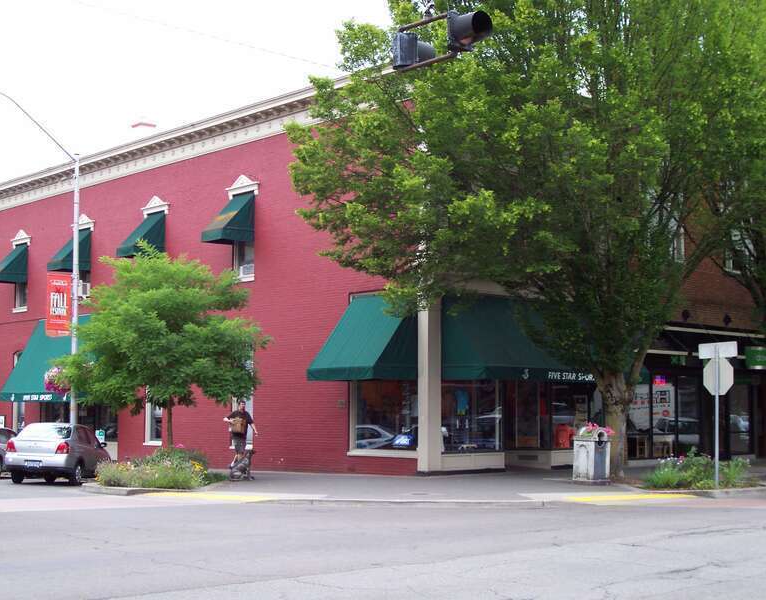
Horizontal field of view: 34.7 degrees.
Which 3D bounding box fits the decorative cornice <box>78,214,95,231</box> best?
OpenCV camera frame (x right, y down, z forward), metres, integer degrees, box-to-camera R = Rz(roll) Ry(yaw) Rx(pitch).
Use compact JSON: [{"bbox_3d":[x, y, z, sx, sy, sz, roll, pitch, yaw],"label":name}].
[{"bbox_3d":[-10.037,-2.549,41.002,0.181,0.665,1.511,5,-7,-42],"label":"decorative cornice"}]

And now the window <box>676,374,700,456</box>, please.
[{"bbox_3d":[9.119,3.458,36.463,1.208,2.356,0.141,5,-7,-42],"label":"window"}]

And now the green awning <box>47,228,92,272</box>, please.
[{"bbox_3d":[-10.247,-1.624,40.047,1.040,1.430,1.030,5,-8,-42],"label":"green awning"}]

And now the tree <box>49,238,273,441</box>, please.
[{"bbox_3d":[-5.042,1.426,28.398,4.800,5.450,4.850,0,-5,0],"label":"tree"}]

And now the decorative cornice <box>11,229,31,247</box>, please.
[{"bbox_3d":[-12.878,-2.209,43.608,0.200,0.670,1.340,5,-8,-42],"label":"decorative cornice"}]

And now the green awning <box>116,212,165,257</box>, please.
[{"bbox_3d":[-7.375,-1.954,37.417,1.037,1.511,0.997,5,-7,-42],"label":"green awning"}]

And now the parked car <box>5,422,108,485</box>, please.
[{"bbox_3d":[-8.288,3.924,31.787,1.660,1.500,4.150,0,-6,4],"label":"parked car"}]

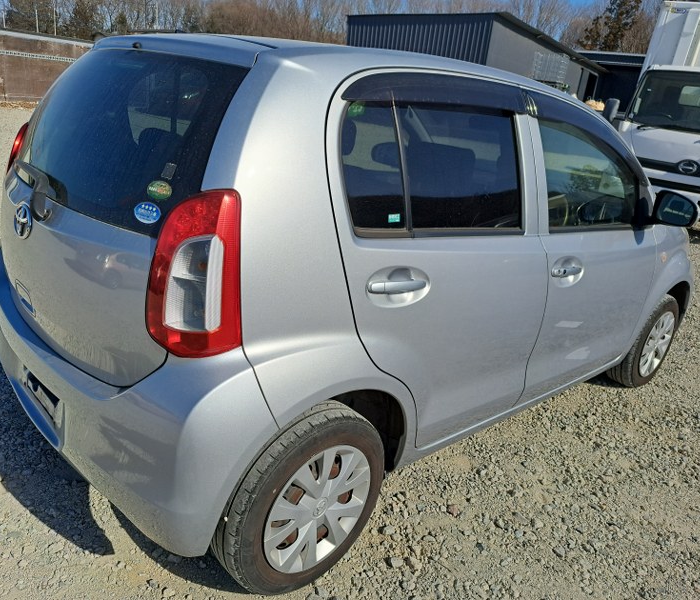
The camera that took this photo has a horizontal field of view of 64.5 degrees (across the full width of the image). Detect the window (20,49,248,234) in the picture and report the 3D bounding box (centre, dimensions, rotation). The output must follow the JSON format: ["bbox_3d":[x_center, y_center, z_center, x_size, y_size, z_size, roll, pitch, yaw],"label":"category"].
[{"bbox_3d":[-0.730,-0.503,1.616,1.140,0.500,0.120,26,0,44],"label":"window"}]

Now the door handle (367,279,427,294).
[{"bbox_3d":[0.121,-0.038,1.442,0.210,0.034,0.042,-10,25,-40],"label":"door handle"}]

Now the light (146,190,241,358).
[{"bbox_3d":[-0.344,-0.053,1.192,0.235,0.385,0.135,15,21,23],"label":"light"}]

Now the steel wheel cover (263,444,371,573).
[{"bbox_3d":[-0.081,0.589,1.566,0.387,0.387,0.050,-10,25,-40],"label":"steel wheel cover"}]

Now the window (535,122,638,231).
[{"bbox_3d":[0.974,-0.492,2.191,0.790,0.395,0.050,-10,11,-40],"label":"window"}]

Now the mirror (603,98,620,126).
[{"bbox_3d":[3.811,-2.760,8.100,0.185,0.360,0.100,22,23,30],"label":"mirror"}]

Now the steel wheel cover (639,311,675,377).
[{"bbox_3d":[1.745,0.252,3.148,0.387,0.387,0.050,-10,25,-40],"label":"steel wheel cover"}]

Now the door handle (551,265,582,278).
[{"bbox_3d":[0.798,-0.112,2.051,0.210,0.034,0.042,-10,25,-40],"label":"door handle"}]

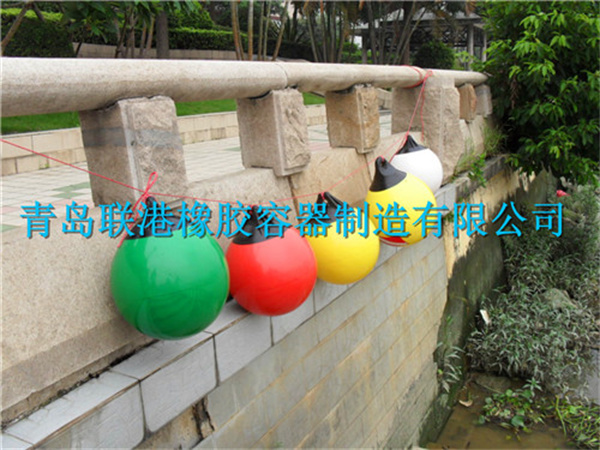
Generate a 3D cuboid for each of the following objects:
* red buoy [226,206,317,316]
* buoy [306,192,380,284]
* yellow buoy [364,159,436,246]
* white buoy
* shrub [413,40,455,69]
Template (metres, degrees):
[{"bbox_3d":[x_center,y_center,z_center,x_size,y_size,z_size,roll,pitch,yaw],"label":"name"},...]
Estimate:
[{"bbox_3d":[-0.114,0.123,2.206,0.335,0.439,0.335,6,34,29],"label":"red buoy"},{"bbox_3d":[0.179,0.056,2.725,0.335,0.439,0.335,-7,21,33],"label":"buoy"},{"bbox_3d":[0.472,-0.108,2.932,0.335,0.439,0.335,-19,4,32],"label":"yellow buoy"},{"bbox_3d":[0.799,-0.391,4.222,0.380,0.470,0.380,-11,12,0],"label":"white buoy"},{"bbox_3d":[4.181,-5.089,19.000,1.310,1.400,1.310,-4,12,0],"label":"shrub"}]

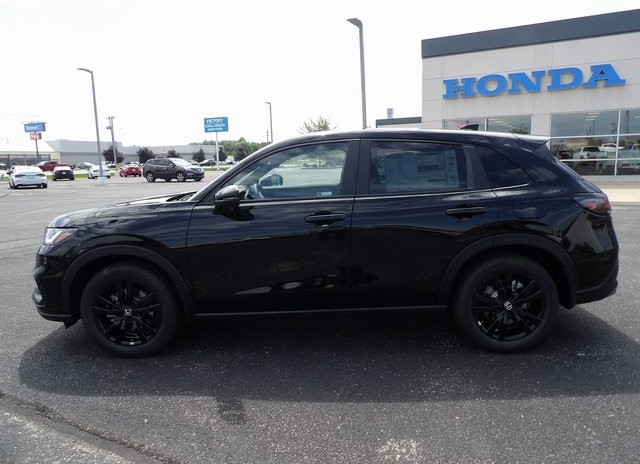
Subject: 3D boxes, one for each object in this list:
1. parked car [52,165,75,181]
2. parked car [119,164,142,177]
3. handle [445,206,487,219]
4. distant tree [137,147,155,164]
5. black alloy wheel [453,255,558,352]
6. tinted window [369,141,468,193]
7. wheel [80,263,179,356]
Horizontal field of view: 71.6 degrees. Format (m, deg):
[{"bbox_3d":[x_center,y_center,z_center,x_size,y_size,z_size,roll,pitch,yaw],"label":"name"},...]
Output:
[{"bbox_3d":[-26.639,-6.012,45.770,1.830,1.430,4.650,-8,11,-34],"label":"parked car"},{"bbox_3d":[-22.082,-7.120,51.709,1.820,1.430,4.700,-7,11,-32],"label":"parked car"},{"bbox_3d":[0.968,-0.133,2.950,0.270,0.065,0.060,-1,9,2],"label":"handle"},{"bbox_3d":[-42.304,-18.183,108.000,4.500,4.700,4.500,-2,9,0],"label":"distant tree"},{"bbox_3d":[1.300,0.495,3.152,0.700,0.700,0.230,-1,9,2],"label":"black alloy wheel"},{"bbox_3d":[0.677,-0.460,3.089,0.690,0.400,0.060,-1,-13,2],"label":"tinted window"},{"bbox_3d":[-1.356,0.544,3.257,0.700,0.700,0.225,-1,9,2],"label":"wheel"}]

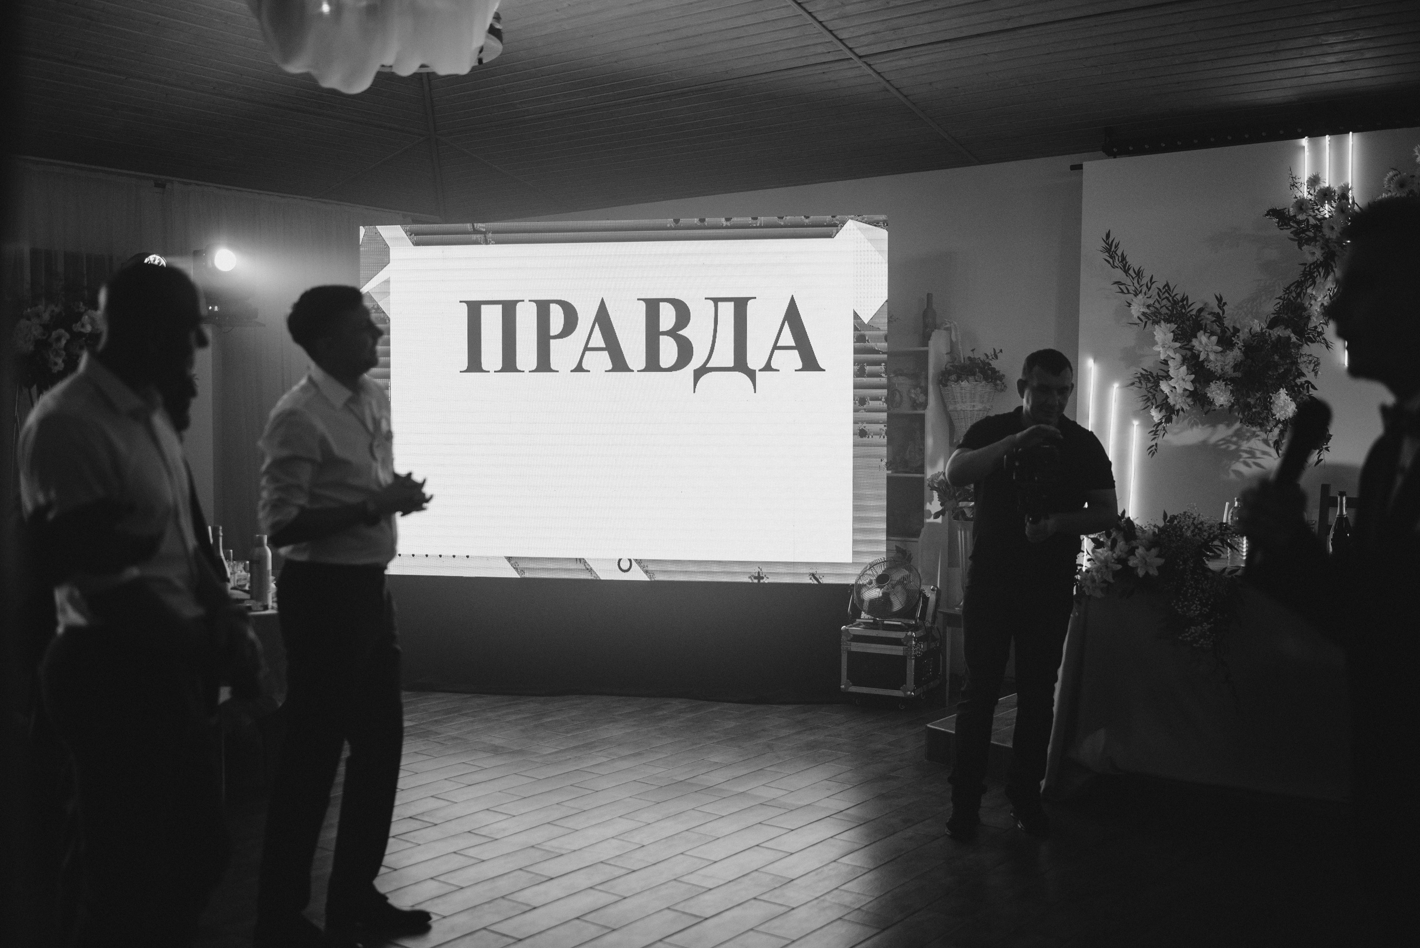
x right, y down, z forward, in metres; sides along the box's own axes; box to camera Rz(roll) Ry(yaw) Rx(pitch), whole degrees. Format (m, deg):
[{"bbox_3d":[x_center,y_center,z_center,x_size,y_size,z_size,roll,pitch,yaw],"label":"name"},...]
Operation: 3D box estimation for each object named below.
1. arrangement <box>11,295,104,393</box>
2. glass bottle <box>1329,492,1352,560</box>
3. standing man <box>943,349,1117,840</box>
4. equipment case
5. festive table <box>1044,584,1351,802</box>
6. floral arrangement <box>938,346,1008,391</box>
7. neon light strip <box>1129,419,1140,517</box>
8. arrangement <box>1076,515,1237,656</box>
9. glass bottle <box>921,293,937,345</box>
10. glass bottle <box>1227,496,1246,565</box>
[{"bbox_3d":[-2.767,-0.551,5.883,0.420,0.420,0.400,-2,3,-40],"label":"arrangement"},{"bbox_3d":[2.519,0.233,5.514,0.088,0.315,0.088,1,3,30],"label":"glass bottle"},{"bbox_3d":[1.171,0.439,5.052,0.620,1.750,0.480,0,2,9],"label":"standing man"},{"bbox_3d":[0.984,0.918,7.414,0.420,0.600,0.460,1,3,27],"label":"equipment case"},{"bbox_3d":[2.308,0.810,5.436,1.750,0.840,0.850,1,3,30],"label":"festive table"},{"bbox_3d":[1.403,-0.561,7.383,0.350,0.220,0.280,2,3,32],"label":"floral arrangement"},{"bbox_3d":[2.072,0.231,6.765,0.035,1.000,0.030,2,3,33],"label":"neon light strip"},{"bbox_3d":[1.745,0.422,5.382,0.560,0.530,0.360,1,3,30],"label":"arrangement"},{"bbox_3d":[1.225,-0.866,7.721,0.076,0.300,0.076,1,3,30],"label":"glass bottle"},{"bbox_3d":[2.121,0.235,5.564,0.071,0.285,0.071,1,3,30],"label":"glass bottle"}]

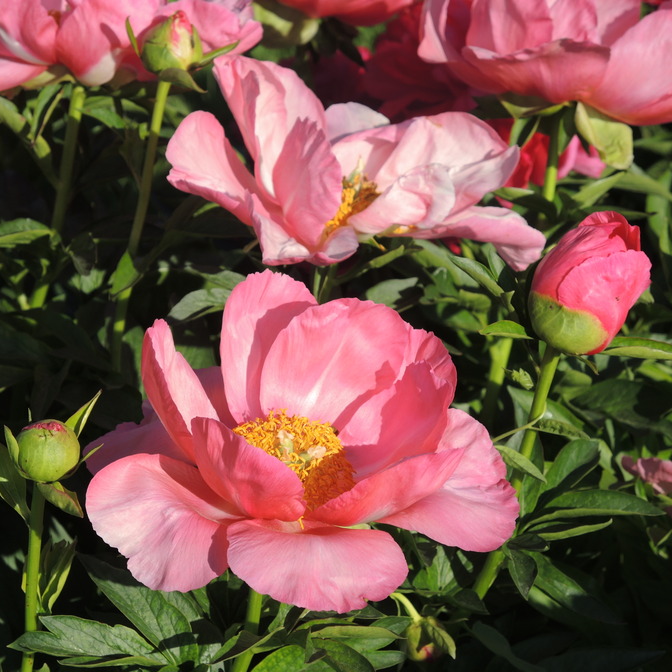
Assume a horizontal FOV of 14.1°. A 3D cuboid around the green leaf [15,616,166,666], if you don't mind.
[{"bbox_3d":[-0.092,0.113,1.010,0.059,0.008,0.027,6,30,-9],"label":"green leaf"}]

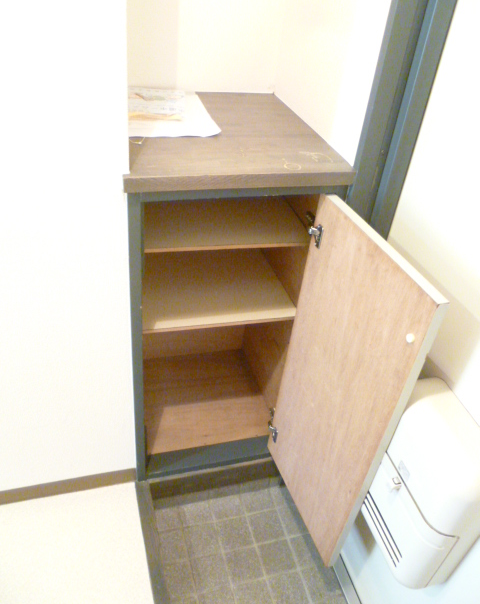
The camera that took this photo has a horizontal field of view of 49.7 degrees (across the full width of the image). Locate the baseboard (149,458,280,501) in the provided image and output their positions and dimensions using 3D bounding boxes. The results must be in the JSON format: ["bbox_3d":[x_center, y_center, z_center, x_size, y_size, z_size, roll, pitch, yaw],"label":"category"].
[{"bbox_3d":[-0.073,0.567,1.687,0.434,0.109,0.018,-5,39,-16],"label":"baseboard"}]

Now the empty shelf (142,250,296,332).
[{"bbox_3d":[-0.098,-0.054,1.505,0.432,0.014,0.379,-5,39,-16],"label":"empty shelf"}]

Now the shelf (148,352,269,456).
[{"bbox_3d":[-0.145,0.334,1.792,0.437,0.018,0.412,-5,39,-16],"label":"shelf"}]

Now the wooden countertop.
[{"bbox_3d":[-0.059,-0.401,1.229,0.482,0.030,0.537,-5,39,-16],"label":"wooden countertop"}]

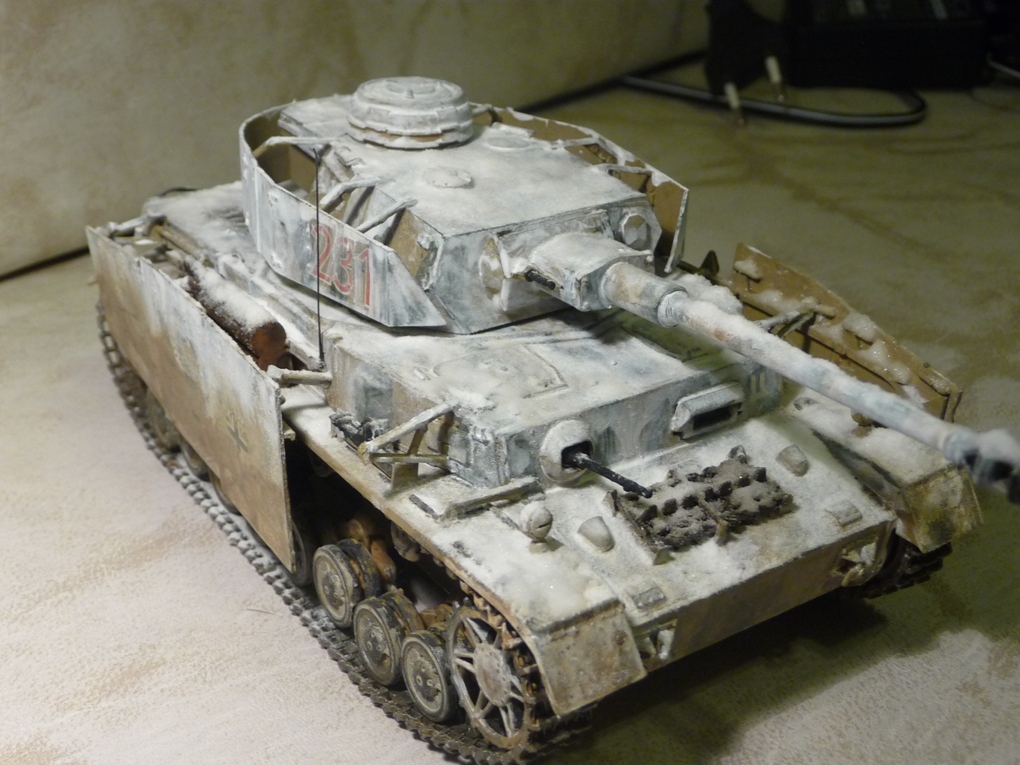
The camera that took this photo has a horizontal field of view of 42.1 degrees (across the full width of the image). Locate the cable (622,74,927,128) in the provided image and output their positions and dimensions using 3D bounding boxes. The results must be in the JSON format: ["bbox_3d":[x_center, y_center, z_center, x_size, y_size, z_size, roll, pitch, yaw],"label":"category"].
[{"bbox_3d":[0.104,-0.110,0.516,0.122,0.006,0.048,2,28,-2],"label":"cable"}]

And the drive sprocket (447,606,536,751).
[{"bbox_3d":[-0.001,0.039,0.182,0.006,0.021,0.021,-16,33,-32],"label":"drive sprocket"}]

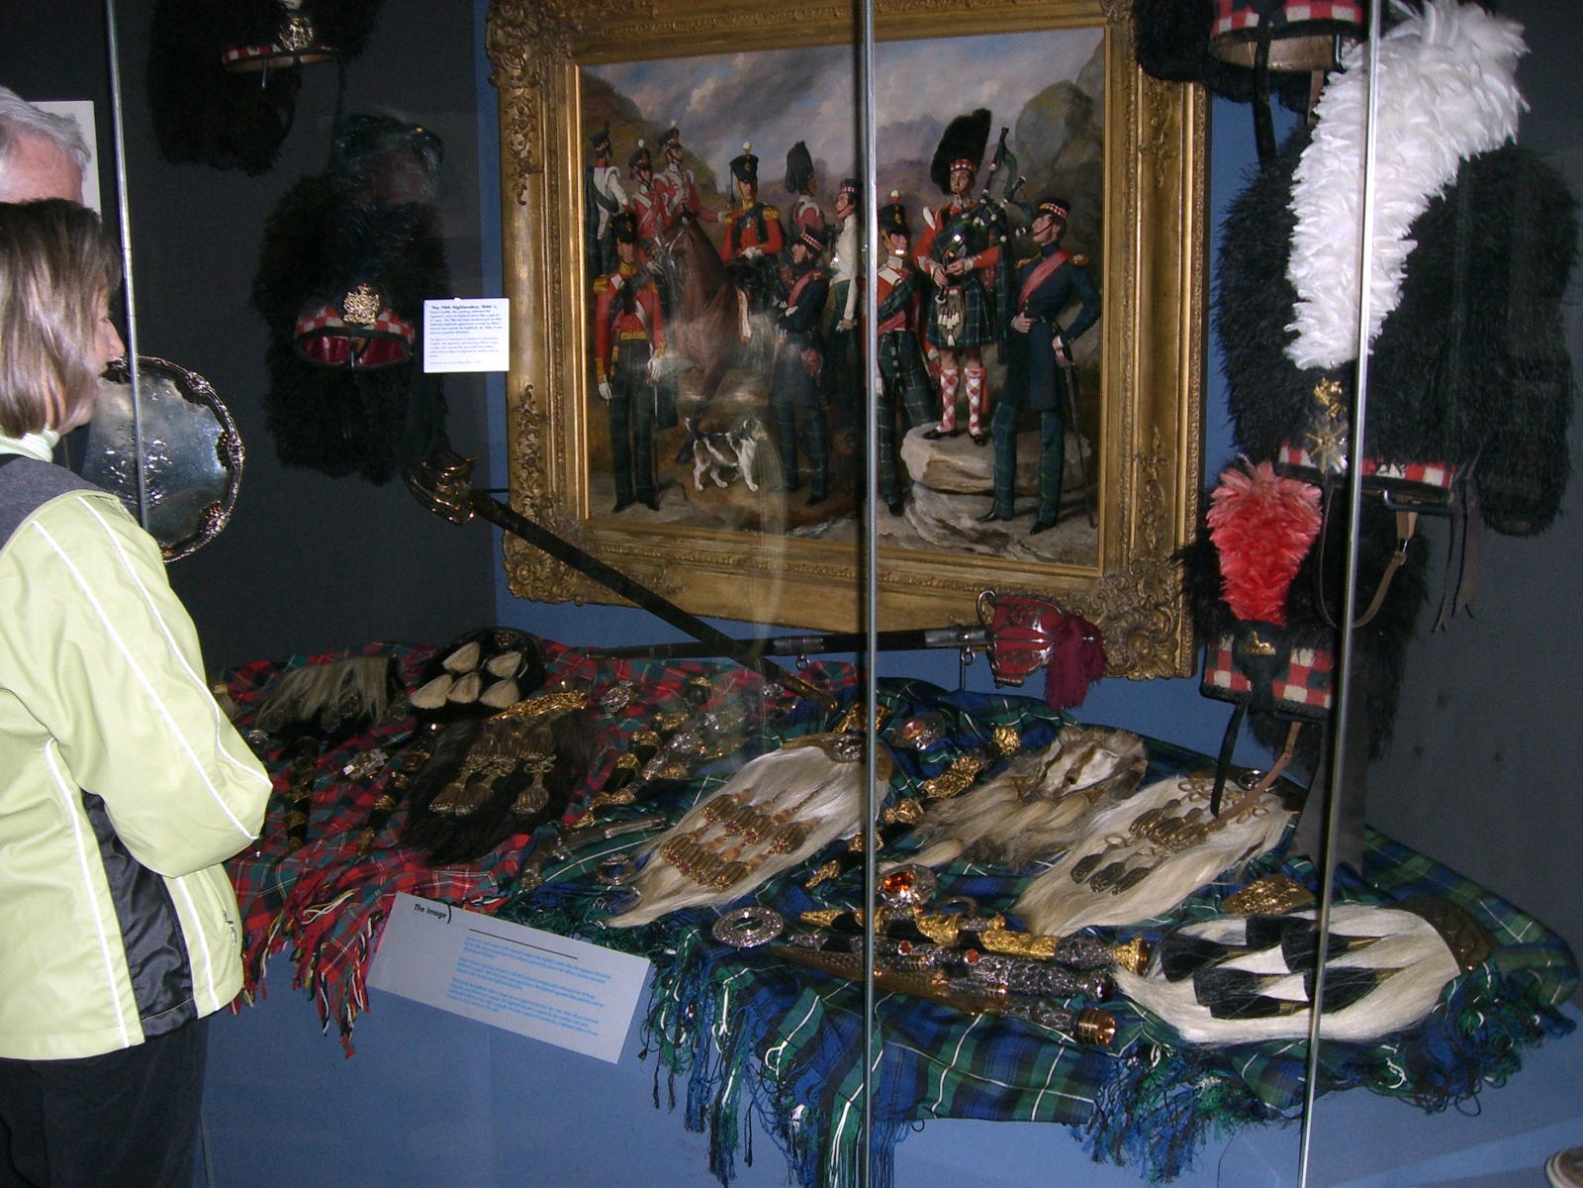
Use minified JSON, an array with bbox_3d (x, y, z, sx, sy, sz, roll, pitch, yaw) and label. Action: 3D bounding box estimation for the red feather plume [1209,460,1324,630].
[{"bbox_3d":[0.572,-0.064,2.100,0.135,0.205,0.090,6,11,28],"label":"red feather plume"}]

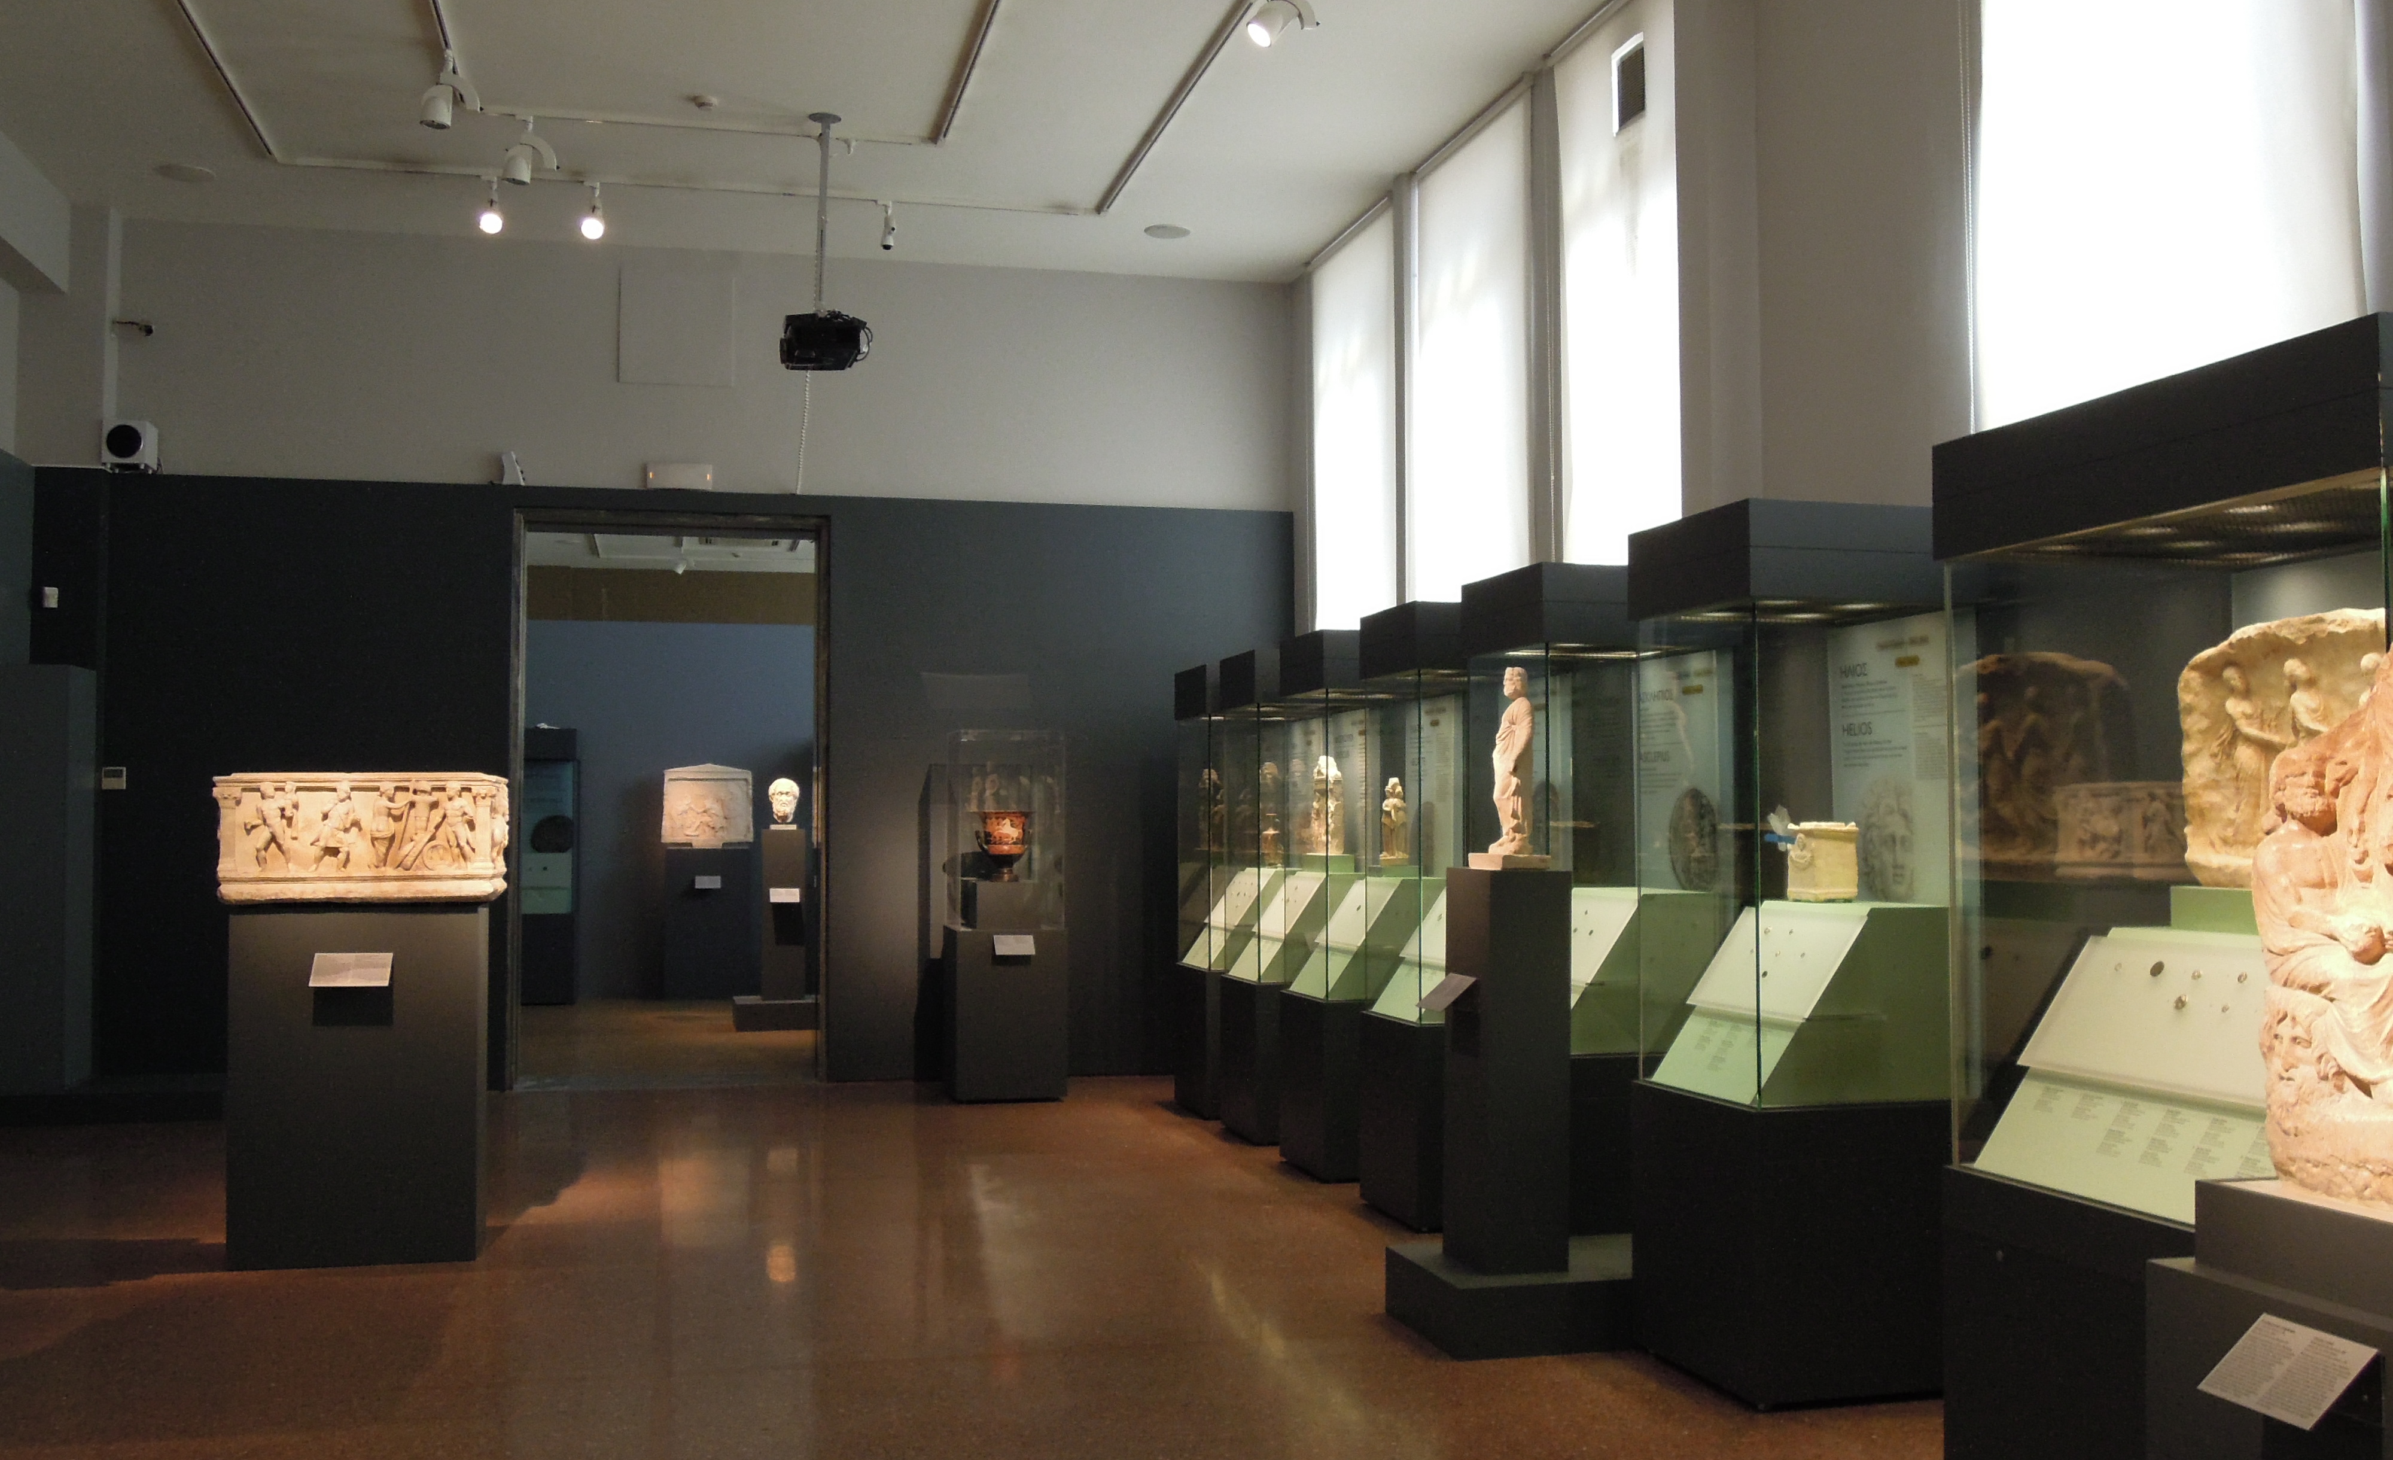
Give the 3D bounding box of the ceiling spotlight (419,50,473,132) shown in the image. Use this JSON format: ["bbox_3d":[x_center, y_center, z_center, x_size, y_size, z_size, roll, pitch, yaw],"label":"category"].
[{"bbox_3d":[-3.173,-2.710,9.082,0.240,0.290,0.140,-1,-3,12],"label":"ceiling spotlight"}]

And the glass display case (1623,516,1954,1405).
[{"bbox_3d":[1.653,0.576,5.808,0.667,2.284,0.674,0,-3,-14],"label":"glass display case"}]

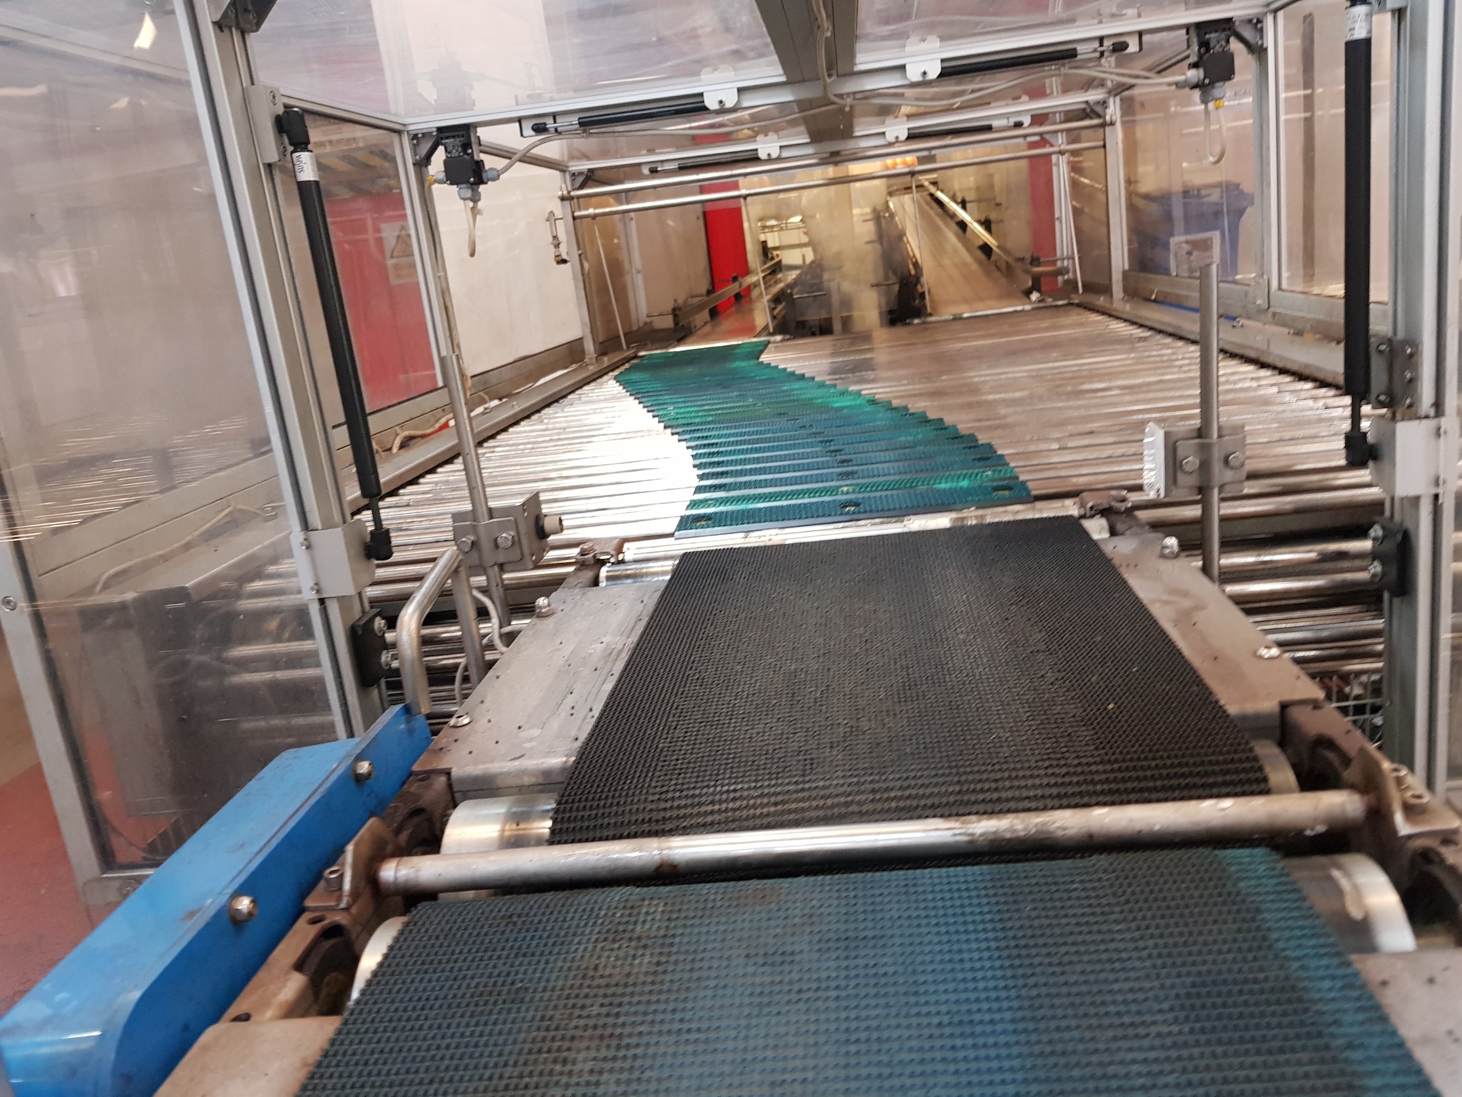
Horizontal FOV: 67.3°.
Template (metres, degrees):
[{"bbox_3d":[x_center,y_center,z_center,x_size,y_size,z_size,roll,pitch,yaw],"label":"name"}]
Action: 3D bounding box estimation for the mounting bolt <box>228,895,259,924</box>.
[{"bbox_3d":[-0.248,0.183,0.558,0.009,0.015,0.015,-6,14,8],"label":"mounting bolt"}]

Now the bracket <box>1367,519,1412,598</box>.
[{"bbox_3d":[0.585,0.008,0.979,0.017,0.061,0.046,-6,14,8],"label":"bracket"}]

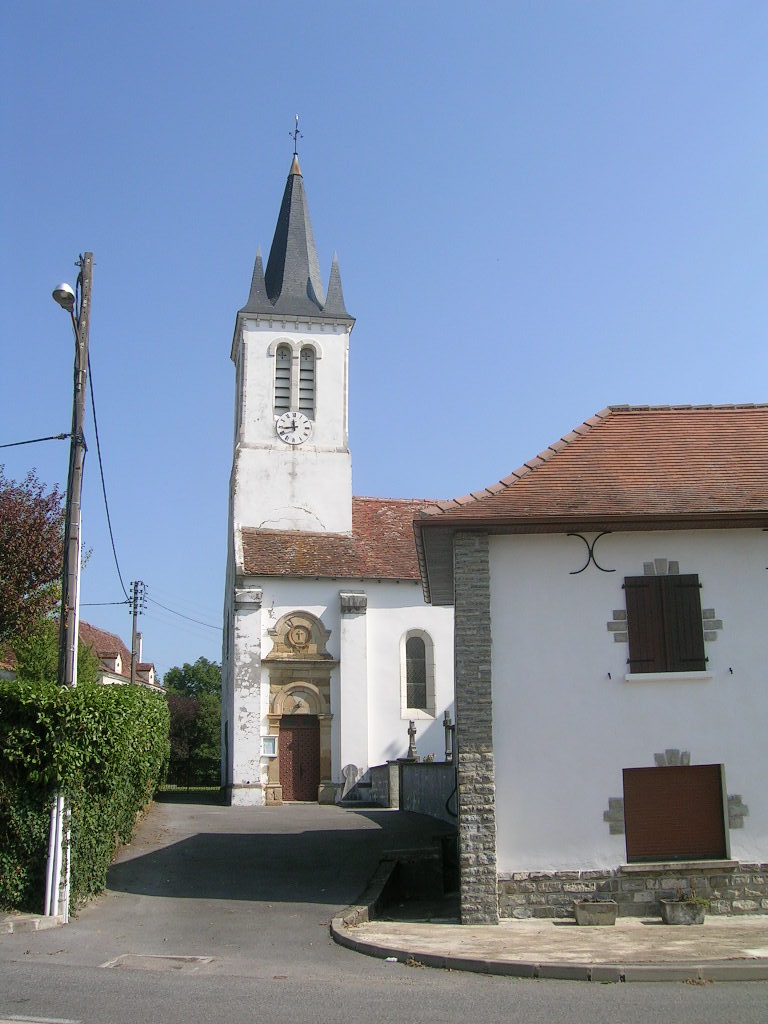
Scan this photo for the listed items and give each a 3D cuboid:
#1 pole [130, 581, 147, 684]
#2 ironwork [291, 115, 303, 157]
[{"bbox_3d":[-8.837,6.148,36.600,0.600,7.545,0.400,-1,-13,0],"label":"pole"},{"bbox_3d":[-3.321,-14.291,39.302,0.500,1.795,0.400,2,-14,-12],"label":"ironwork"}]

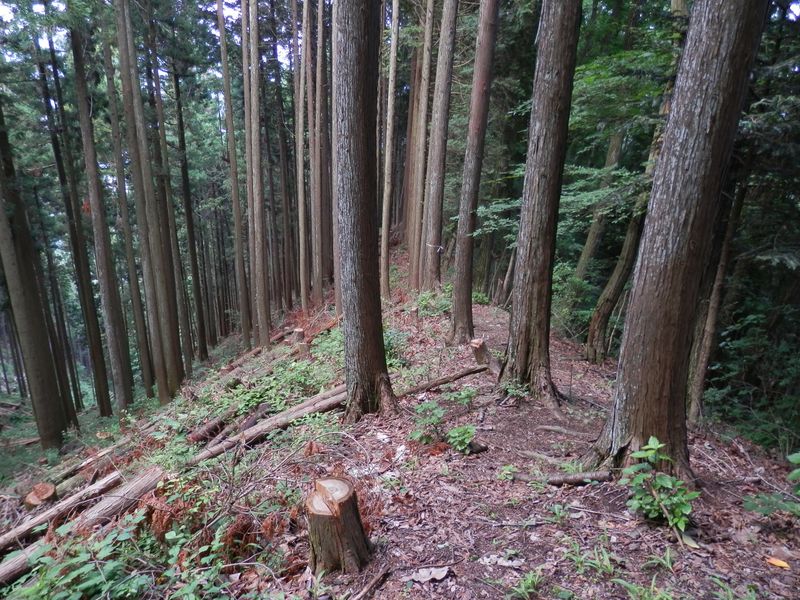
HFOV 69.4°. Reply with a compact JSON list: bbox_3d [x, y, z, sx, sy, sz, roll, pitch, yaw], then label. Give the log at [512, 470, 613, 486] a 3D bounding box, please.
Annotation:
[{"bbox_3d":[0.772,0.842,2.742,0.465,0.050,0.055,0,18,-2],"label":"log"}]

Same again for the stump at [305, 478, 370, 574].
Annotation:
[{"bbox_3d":[-0.238,0.872,2.232,0.225,0.290,0.225,-3,17,0],"label":"stump"}]

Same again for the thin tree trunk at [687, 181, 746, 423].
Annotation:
[{"bbox_3d":[2.411,0.081,4.410,0.110,1.930,0.110,0,21,0],"label":"thin tree trunk"}]

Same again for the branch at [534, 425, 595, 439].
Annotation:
[{"bbox_3d":[0.938,0.752,3.299,0.309,0.043,0.047,4,18,12],"label":"branch"}]

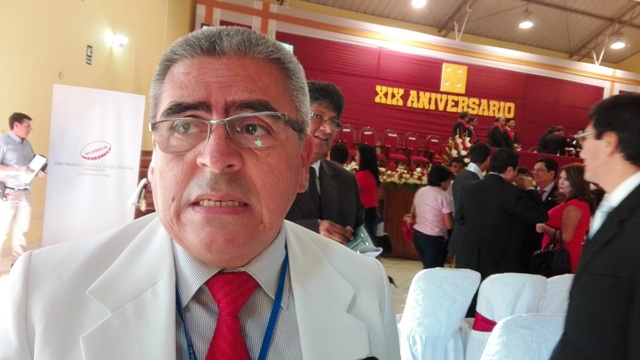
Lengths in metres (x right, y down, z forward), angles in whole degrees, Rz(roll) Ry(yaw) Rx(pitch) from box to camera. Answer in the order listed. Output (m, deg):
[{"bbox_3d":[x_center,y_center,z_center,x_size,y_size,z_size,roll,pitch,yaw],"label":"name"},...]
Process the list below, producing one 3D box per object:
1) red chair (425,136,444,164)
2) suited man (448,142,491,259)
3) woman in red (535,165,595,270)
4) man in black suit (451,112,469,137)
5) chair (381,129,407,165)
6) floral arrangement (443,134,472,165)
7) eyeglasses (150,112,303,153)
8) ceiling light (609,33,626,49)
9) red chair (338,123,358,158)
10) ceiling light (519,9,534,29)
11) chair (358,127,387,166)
[{"bbox_3d":[2.737,-0.526,10.736,0.530,1.020,0.560,4,4,-13],"label":"red chair"},{"bbox_3d":[1.232,0.537,3.864,0.420,1.700,0.520,2,6,-39],"label":"suited man"},{"bbox_3d":[1.910,0.659,3.710,0.430,1.600,0.460,4,5,-18],"label":"woman in red"},{"bbox_3d":[3.361,-0.852,11.263,0.420,1.680,0.500,5,4,-6],"label":"man in black suit"},{"bbox_3d":[1.647,-0.625,10.486,0.530,1.020,0.560,4,4,-13],"label":"chair"},{"bbox_3d":[2.237,-0.444,7.400,0.500,0.650,0.450,4,4,-13],"label":"floral arrangement"},{"bbox_3d":[-0.093,-0.041,0.495,0.140,0.045,0.140,-5,-3,1],"label":"eyeglasses"},{"bbox_3d":[7.532,-3.532,11.600,0.400,0.450,0.400,4,4,-13],"label":"ceiling light"},{"bbox_3d":[0.664,-0.727,10.259,0.530,1.020,0.560,4,4,-13],"label":"red chair"},{"bbox_3d":[4.957,-3.877,11.000,0.400,0.450,0.400,4,4,-13],"label":"ceiling light"},{"bbox_3d":[1.144,-0.682,10.370,0.530,1.020,0.560,4,4,-13],"label":"chair"}]

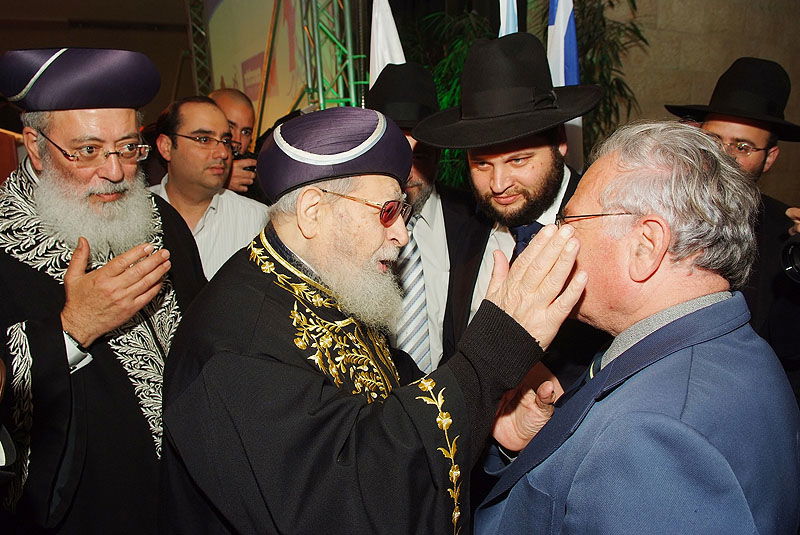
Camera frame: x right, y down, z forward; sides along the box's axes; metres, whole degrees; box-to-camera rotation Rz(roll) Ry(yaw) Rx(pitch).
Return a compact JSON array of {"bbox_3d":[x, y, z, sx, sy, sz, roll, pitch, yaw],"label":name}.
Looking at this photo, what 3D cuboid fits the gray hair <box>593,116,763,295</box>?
[{"bbox_3d":[0.323,-0.074,0.690,0.183,0.195,0.172,-3,11,26],"label":"gray hair"}]

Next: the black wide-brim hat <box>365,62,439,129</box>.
[{"bbox_3d":[0.008,-0.423,1.420,0.330,0.150,0.360,2,17,12],"label":"black wide-brim hat"}]

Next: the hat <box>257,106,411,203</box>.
[{"bbox_3d":[-0.104,-0.178,0.900,0.240,0.140,0.225,0,15,20],"label":"hat"}]

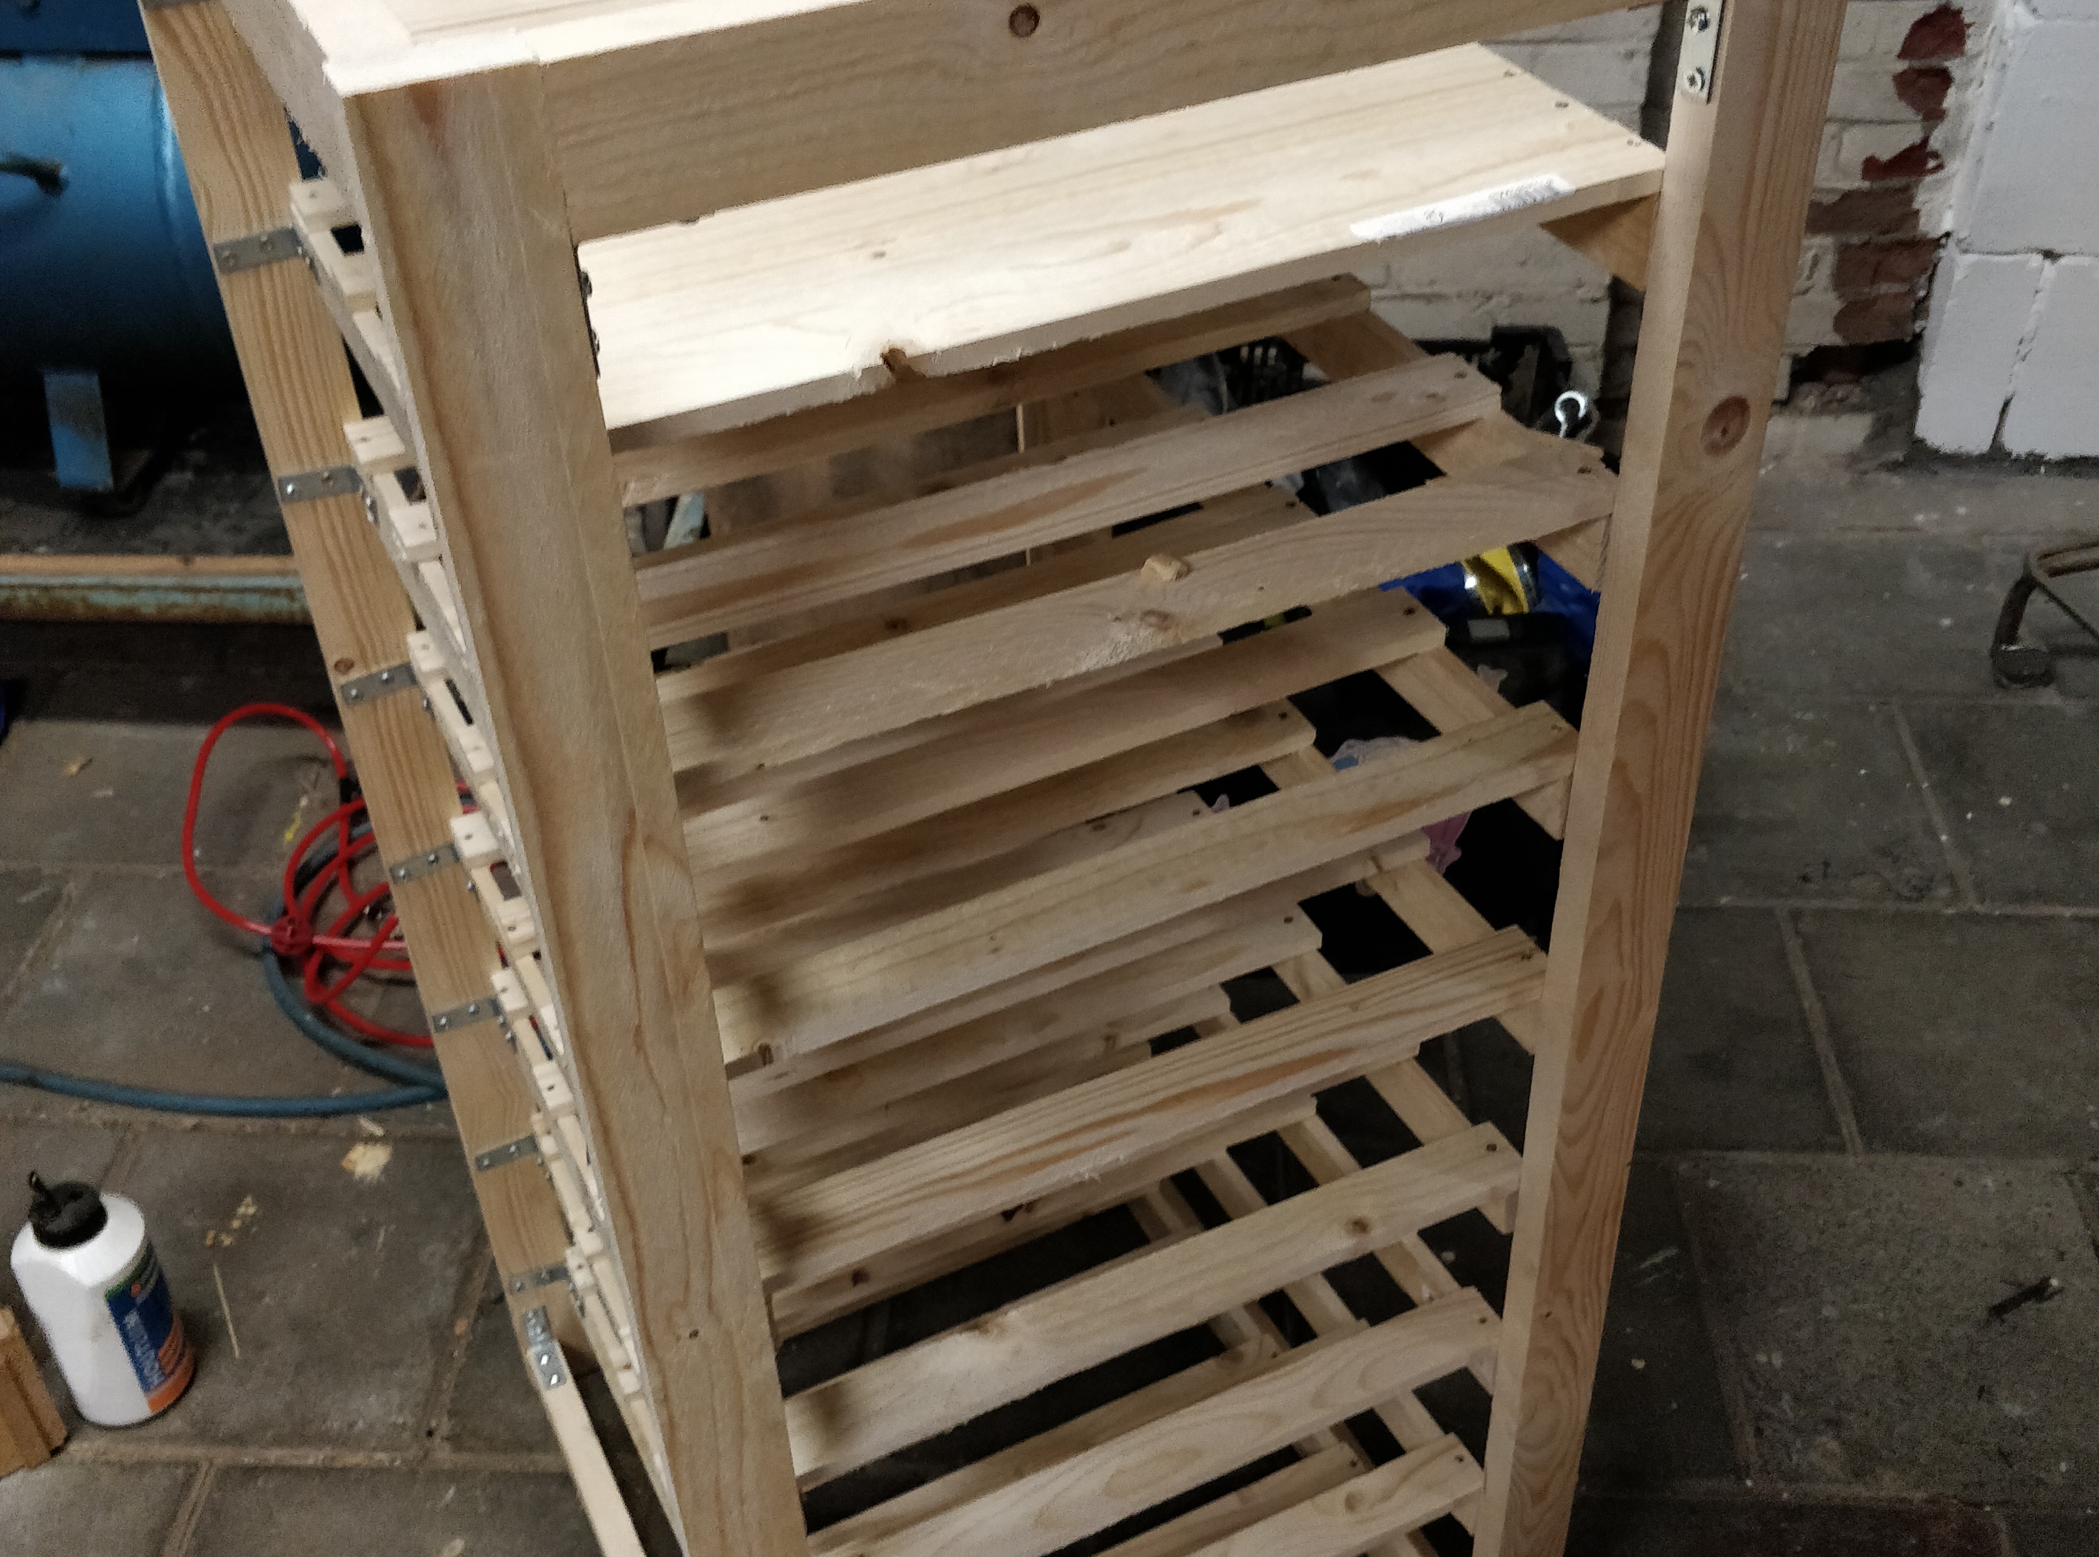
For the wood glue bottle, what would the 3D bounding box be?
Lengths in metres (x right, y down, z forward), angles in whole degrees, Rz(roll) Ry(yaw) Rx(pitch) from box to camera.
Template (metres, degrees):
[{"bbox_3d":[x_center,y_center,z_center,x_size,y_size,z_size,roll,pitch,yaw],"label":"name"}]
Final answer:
[{"bbox_3d":[-0.720,0.393,1.470,0.078,0.205,0.083,-5,37,-4],"label":"wood glue bottle"}]

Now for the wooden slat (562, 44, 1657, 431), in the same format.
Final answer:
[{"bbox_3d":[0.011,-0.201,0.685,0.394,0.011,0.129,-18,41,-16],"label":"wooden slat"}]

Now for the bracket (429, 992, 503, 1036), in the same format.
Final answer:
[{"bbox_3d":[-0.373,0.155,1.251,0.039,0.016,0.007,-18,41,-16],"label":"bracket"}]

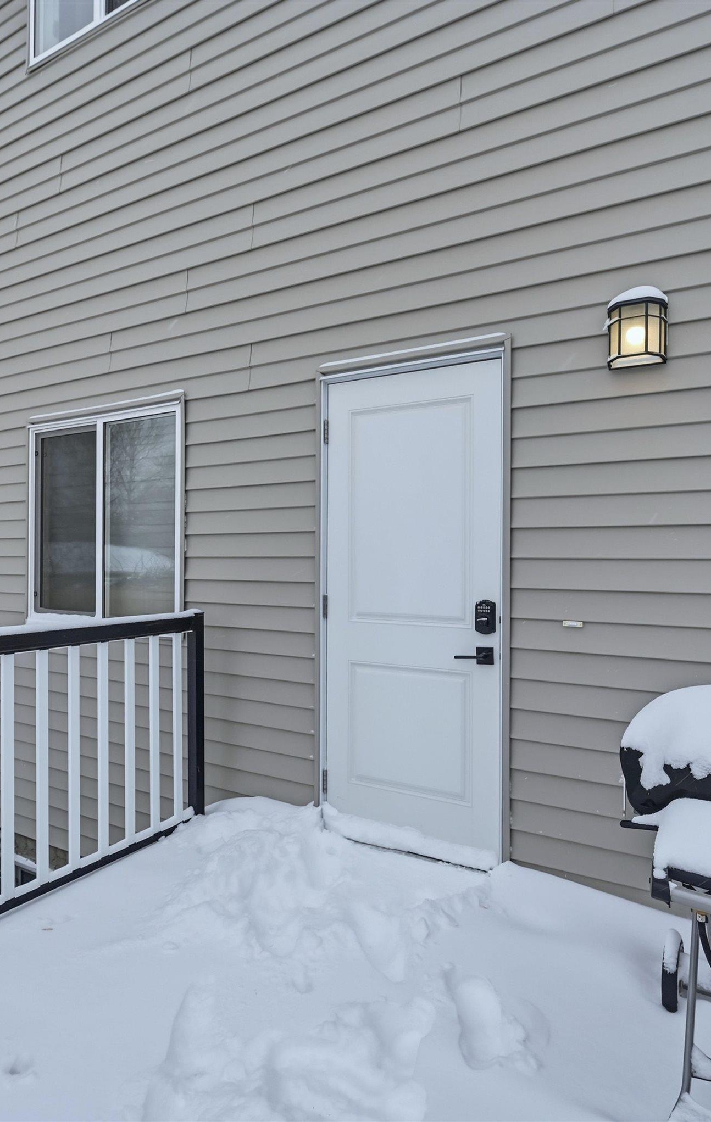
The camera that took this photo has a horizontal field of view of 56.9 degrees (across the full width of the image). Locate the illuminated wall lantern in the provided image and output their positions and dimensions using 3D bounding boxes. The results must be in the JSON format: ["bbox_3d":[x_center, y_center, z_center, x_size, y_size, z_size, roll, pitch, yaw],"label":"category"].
[{"bbox_3d":[0.963,-0.795,2.257,0.190,0.220,0.135,0,0,30],"label":"illuminated wall lantern"}]

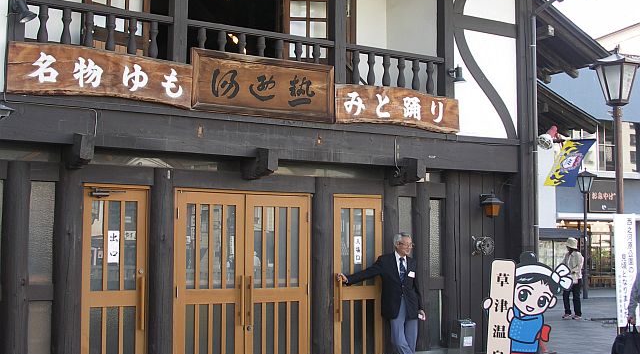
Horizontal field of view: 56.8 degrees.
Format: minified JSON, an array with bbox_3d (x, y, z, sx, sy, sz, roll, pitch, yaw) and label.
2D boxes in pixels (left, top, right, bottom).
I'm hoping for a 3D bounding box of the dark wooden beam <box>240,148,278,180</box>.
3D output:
[{"bbox_3d":[-0.574,-0.106,5.716,0.110,0.245,0.700,2,-5,-26],"label":"dark wooden beam"}]

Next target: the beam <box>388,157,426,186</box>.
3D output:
[{"bbox_3d":[0.927,-0.039,6.445,0.110,0.240,0.650,2,-5,-26],"label":"beam"}]

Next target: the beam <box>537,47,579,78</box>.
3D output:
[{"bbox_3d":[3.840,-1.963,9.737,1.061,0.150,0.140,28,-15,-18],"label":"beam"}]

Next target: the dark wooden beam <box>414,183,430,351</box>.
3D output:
[{"bbox_3d":[1.233,1.064,7.080,0.200,2.007,0.200,0,-6,0],"label":"dark wooden beam"}]

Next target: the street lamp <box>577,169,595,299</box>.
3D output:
[{"bbox_3d":[7.111,1.522,15.800,0.470,3.453,0.470,3,-6,-23],"label":"street lamp"}]

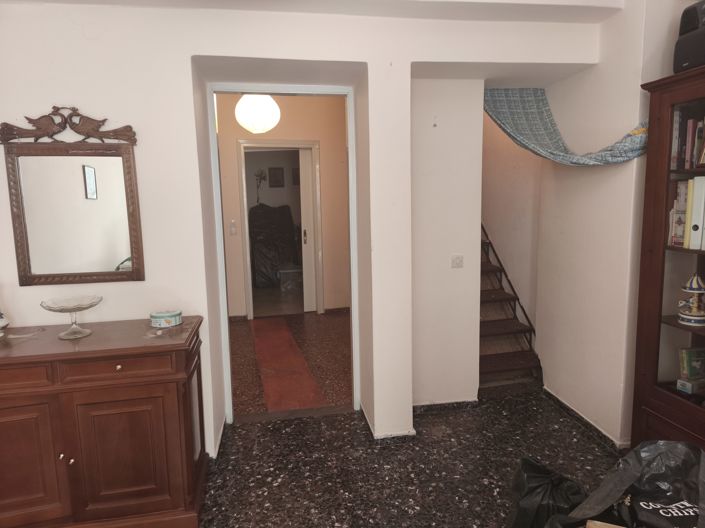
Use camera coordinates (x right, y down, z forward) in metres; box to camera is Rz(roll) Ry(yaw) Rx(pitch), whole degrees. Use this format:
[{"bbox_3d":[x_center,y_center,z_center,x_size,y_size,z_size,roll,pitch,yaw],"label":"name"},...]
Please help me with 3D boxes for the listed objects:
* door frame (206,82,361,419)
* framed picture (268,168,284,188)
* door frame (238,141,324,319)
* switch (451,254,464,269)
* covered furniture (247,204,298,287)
[{"bbox_3d":[-0.410,-0.046,3.007,0.875,2.092,0.110,-3,7,-11],"label":"door frame"},{"bbox_3d":[-1.426,-1.620,8.812,0.264,0.387,0.025,-3,7,-11],"label":"framed picture"},{"bbox_3d":[-0.869,-0.423,5.908,0.980,2.190,0.150,-3,7,-11],"label":"door frame"},{"bbox_3d":[0.683,-0.013,3.028,0.083,0.083,0.015,-3,7,-11],"label":"switch"},{"bbox_3d":[-1.387,-0.338,8.260,0.800,1.400,0.650,-2,7,-10],"label":"covered furniture"}]

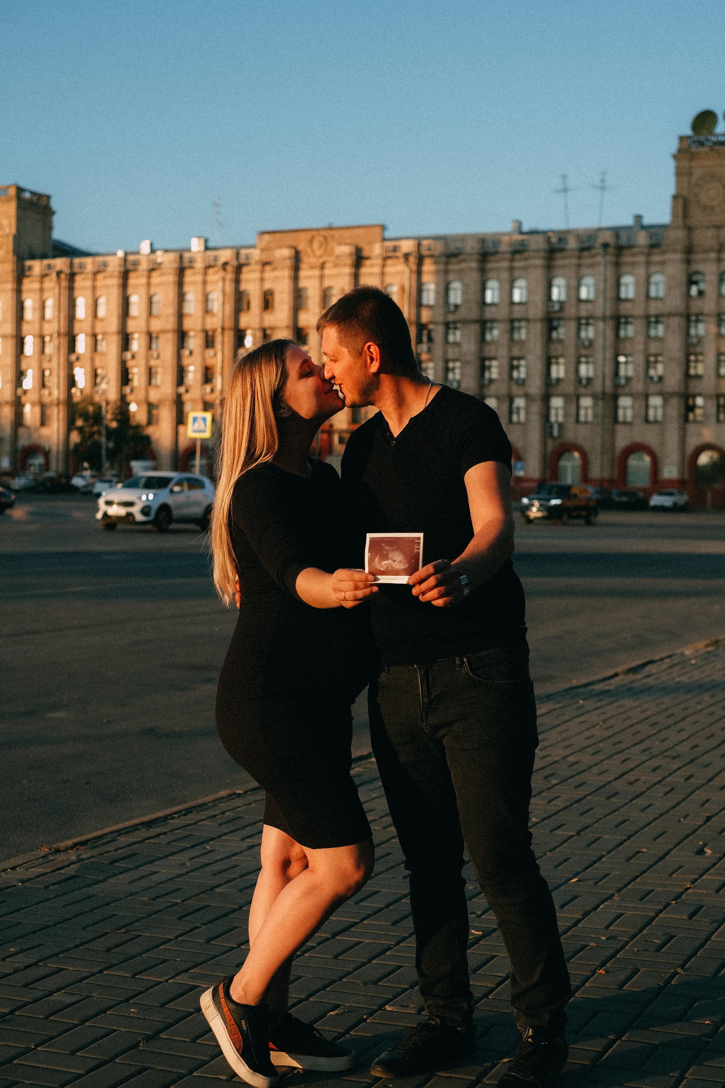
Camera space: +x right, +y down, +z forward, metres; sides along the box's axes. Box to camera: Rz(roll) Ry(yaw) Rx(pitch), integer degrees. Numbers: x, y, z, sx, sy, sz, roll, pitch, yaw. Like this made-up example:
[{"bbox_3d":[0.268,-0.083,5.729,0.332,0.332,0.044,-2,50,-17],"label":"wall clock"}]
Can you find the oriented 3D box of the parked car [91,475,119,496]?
[{"bbox_3d":[-20.467,-4.618,128.000,1.740,1.530,4.250,1,2,5],"label":"parked car"}]

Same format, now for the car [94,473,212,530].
[{"bbox_3d":[-5.696,-1.220,45.169,1.860,1.645,4.485,2,2,22],"label":"car"}]

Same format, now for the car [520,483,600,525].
[{"bbox_3d":[8.206,-1.660,66.300,1.850,1.680,4.550,2,2,30],"label":"car"}]

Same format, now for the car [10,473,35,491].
[{"bbox_3d":[-28.035,-5.237,135.000,1.760,1.500,4.350,2,2,18],"label":"car"}]

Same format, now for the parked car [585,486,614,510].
[{"bbox_3d":[15.994,-3.096,110.000,1.780,1.540,4.400,2,2,24],"label":"parked car"}]

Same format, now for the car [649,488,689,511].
[{"bbox_3d":[20.895,-2.996,109.000,1.740,1.500,4.200,2,2,26],"label":"car"}]

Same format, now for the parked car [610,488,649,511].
[{"bbox_3d":[18.417,-2.996,110.000,1.760,1.460,4.400,2,2,24],"label":"parked car"}]

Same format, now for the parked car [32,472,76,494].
[{"bbox_3d":[-24.448,-4.841,127.000,1.770,1.500,4.400,2,2,19],"label":"parked car"}]

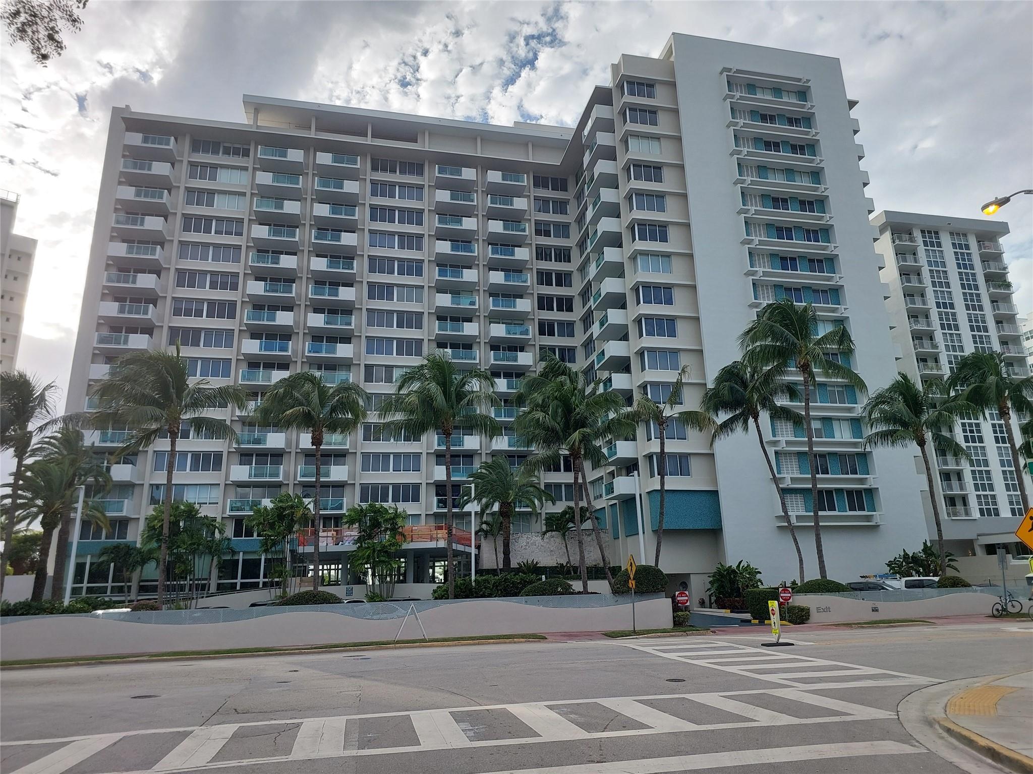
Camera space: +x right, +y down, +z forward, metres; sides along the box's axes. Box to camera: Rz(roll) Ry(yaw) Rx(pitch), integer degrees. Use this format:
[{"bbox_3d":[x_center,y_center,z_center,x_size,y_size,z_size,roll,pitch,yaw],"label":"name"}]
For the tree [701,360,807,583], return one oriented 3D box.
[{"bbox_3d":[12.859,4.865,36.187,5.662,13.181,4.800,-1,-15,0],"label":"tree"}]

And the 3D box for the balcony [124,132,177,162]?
[{"bbox_3d":[-32.542,-21.498,61.185,3.841,1.220,1.614,2,-16,-13],"label":"balcony"}]

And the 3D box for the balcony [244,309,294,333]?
[{"bbox_3d":[-21.630,-5.825,60.404,4.003,1.200,1.580,2,-16,-13],"label":"balcony"}]

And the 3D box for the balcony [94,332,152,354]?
[{"bbox_3d":[-32.773,-3.606,57.480,3.964,1.220,1.628,2,-16,-13],"label":"balcony"}]

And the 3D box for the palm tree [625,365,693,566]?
[{"bbox_3d":[8.055,5.275,36.093,4.276,13.125,4.062,2,-16,-13],"label":"palm tree"}]

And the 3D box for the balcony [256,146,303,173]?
[{"bbox_3d":[-22.104,-21.538,64.724,3.991,1.248,1.580,2,-16,-13],"label":"balcony"}]

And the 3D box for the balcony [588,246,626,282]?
[{"bbox_3d":[7.622,-10.279,57.939,1.606,1.220,3.953,2,-16,-11],"label":"balcony"}]

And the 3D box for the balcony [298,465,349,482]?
[{"bbox_3d":[-16.359,7.483,58.265,4.003,1.220,1.628,2,-16,-13],"label":"balcony"}]

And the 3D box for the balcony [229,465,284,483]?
[{"bbox_3d":[-20.974,7.139,55.740,3.943,1.220,1.614,2,-16,-13],"label":"balcony"}]

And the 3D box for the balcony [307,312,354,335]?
[{"bbox_3d":[-16.683,-5.634,61.841,4.003,1.220,1.628,2,-16,-13],"label":"balcony"}]

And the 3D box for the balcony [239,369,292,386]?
[{"bbox_3d":[-21.376,-0.576,58.538,3.976,1.210,1.635,2,-15,-13],"label":"balcony"}]

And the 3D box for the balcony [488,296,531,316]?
[{"bbox_3d":[-0.731,-7.624,66.407,3.980,1.217,1.850,2,-16,-13],"label":"balcony"}]

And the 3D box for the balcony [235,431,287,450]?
[{"bbox_3d":[-21.524,4.673,57.967,3.995,1.217,1.850,2,-16,-13],"label":"balcony"}]

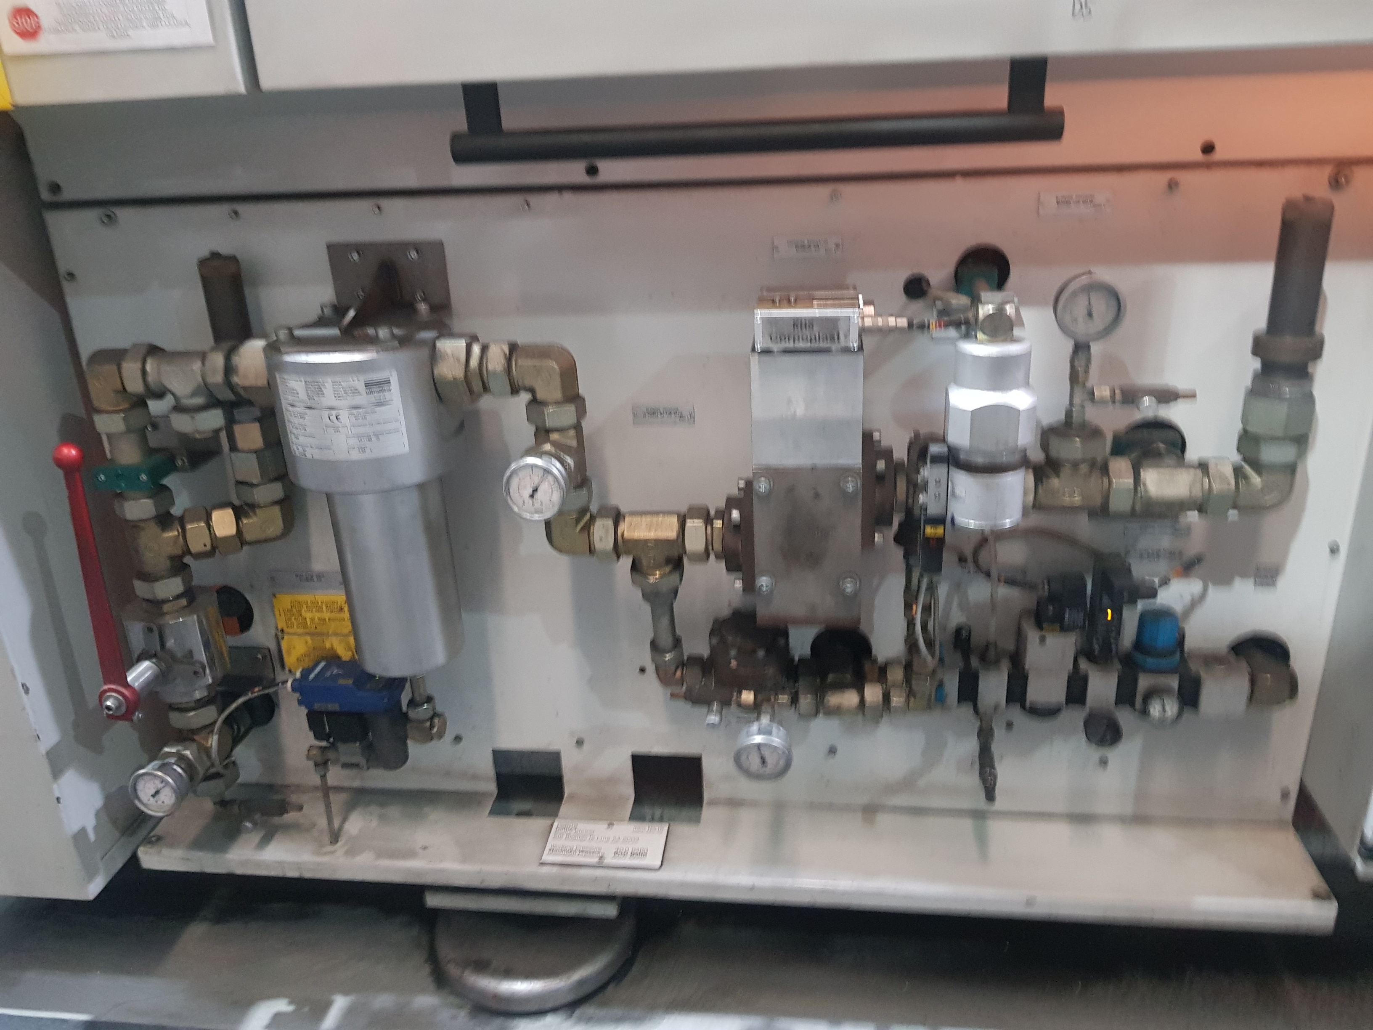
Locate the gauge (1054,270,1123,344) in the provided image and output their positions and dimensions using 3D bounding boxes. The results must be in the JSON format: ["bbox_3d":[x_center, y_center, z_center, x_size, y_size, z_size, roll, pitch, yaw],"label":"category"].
[{"bbox_3d":[0.342,-0.176,0.876,0.057,0.058,0.030,0,21,8],"label":"gauge"}]

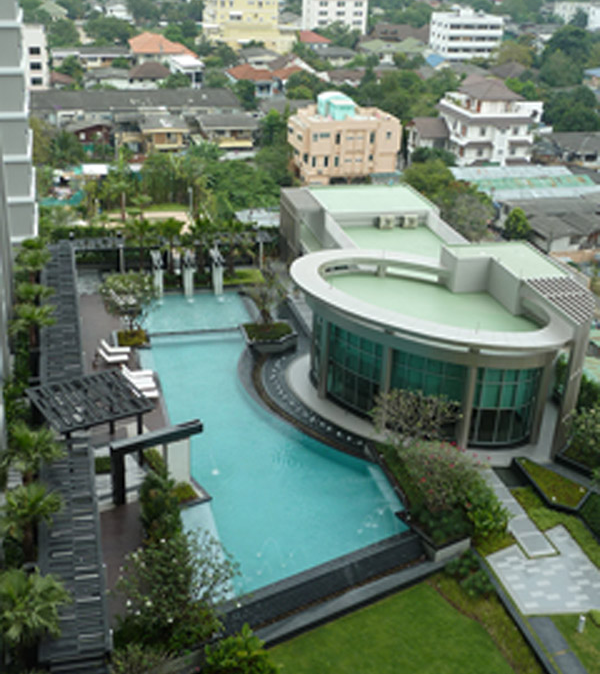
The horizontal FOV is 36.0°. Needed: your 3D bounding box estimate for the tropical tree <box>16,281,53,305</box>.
[{"bbox_3d":[-16.249,-1.714,56.828,2.450,3.500,2.450,2,25,0],"label":"tropical tree"}]

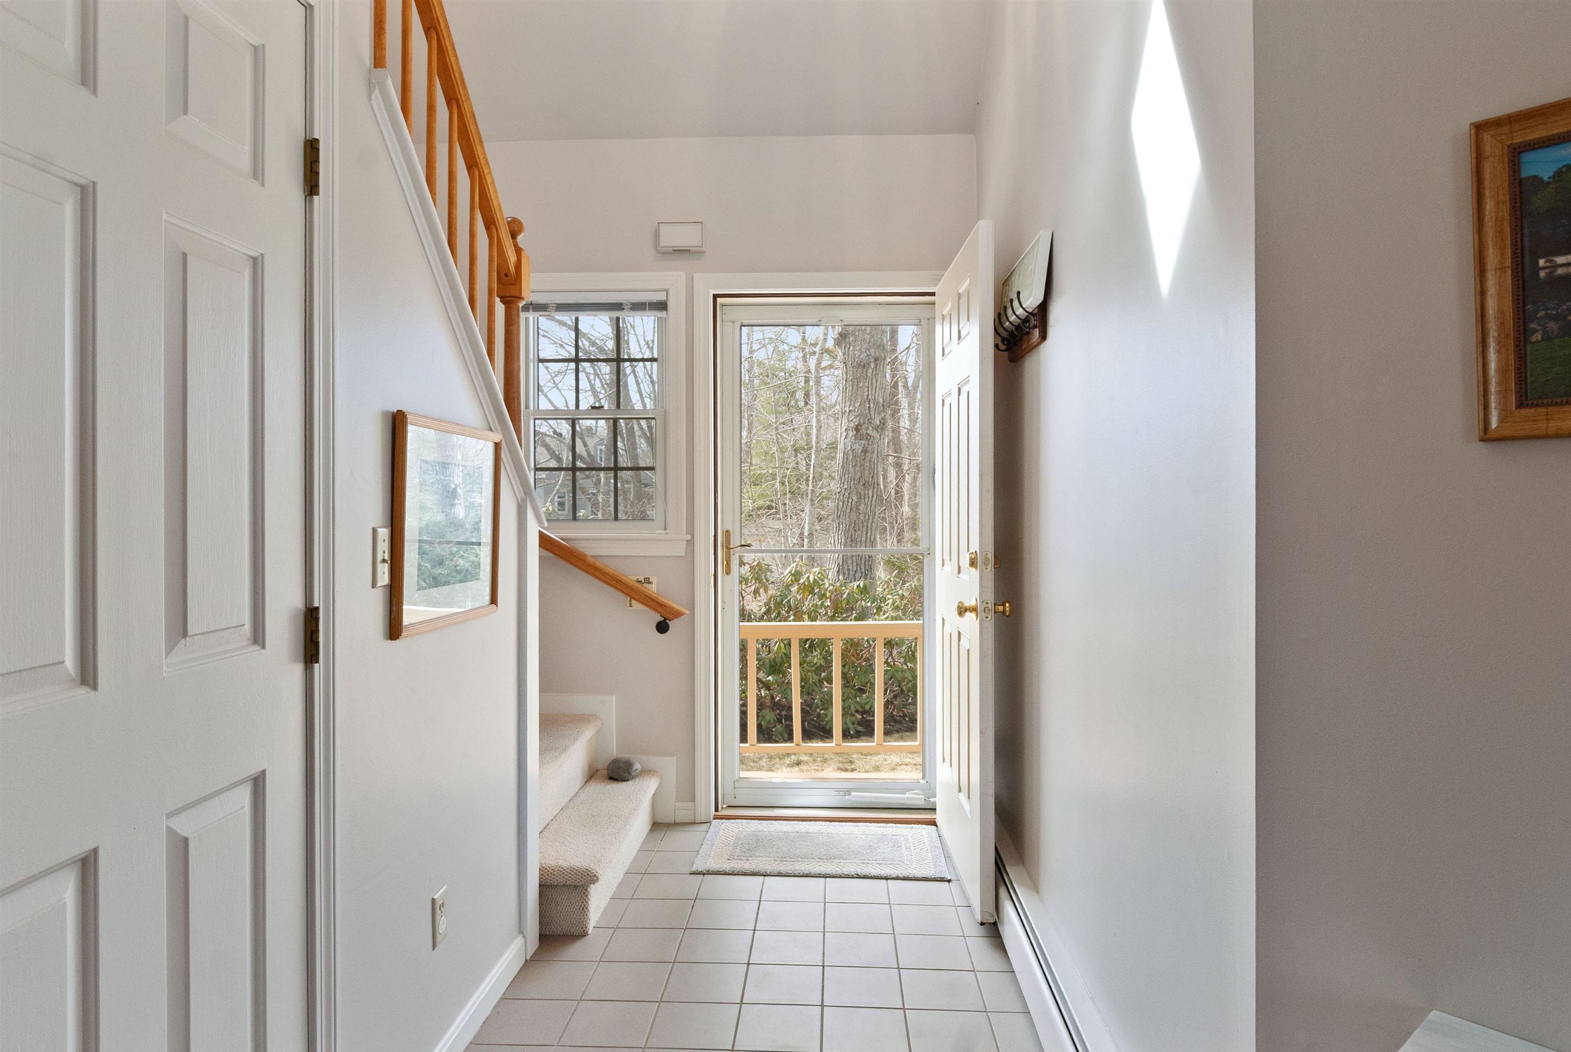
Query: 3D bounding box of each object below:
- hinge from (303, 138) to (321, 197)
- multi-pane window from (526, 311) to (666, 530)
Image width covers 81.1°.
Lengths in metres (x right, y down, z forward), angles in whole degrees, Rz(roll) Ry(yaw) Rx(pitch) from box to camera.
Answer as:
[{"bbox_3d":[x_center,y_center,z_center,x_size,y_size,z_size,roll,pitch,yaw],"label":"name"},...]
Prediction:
[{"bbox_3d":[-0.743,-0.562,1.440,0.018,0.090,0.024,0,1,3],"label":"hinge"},{"bbox_3d":[-0.742,-0.440,3.580,0.545,0.900,0.060,0,1,3],"label":"multi-pane window"}]

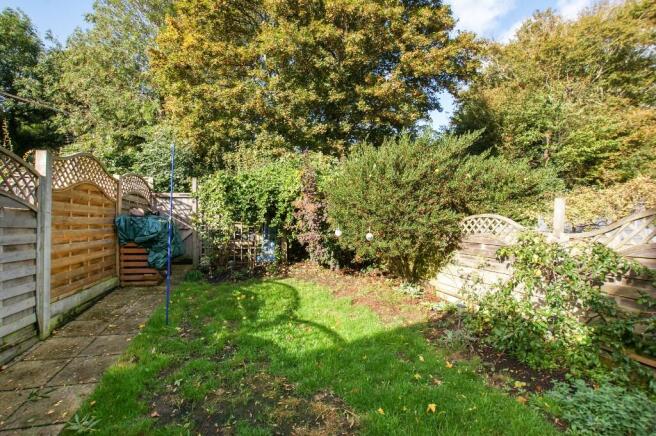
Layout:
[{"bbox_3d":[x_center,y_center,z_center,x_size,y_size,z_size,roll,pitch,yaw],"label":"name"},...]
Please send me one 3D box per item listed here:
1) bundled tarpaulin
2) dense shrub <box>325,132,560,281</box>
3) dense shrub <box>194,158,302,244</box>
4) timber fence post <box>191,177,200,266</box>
[{"bbox_3d":[-3.080,0.400,4.860,0.950,0.920,0.850,0,1,-20],"label":"bundled tarpaulin"},{"bbox_3d":[2.080,-0.200,5.050,3.900,2.650,2.500,0,1,0],"label":"dense shrub"},{"bbox_3d":[-1.880,-0.410,6.400,2.250,1.950,1.300,0,1,-12],"label":"dense shrub"},{"bbox_3d":[-3.040,0.100,6.250,0.105,2.030,0.105,0,1,-20],"label":"timber fence post"}]

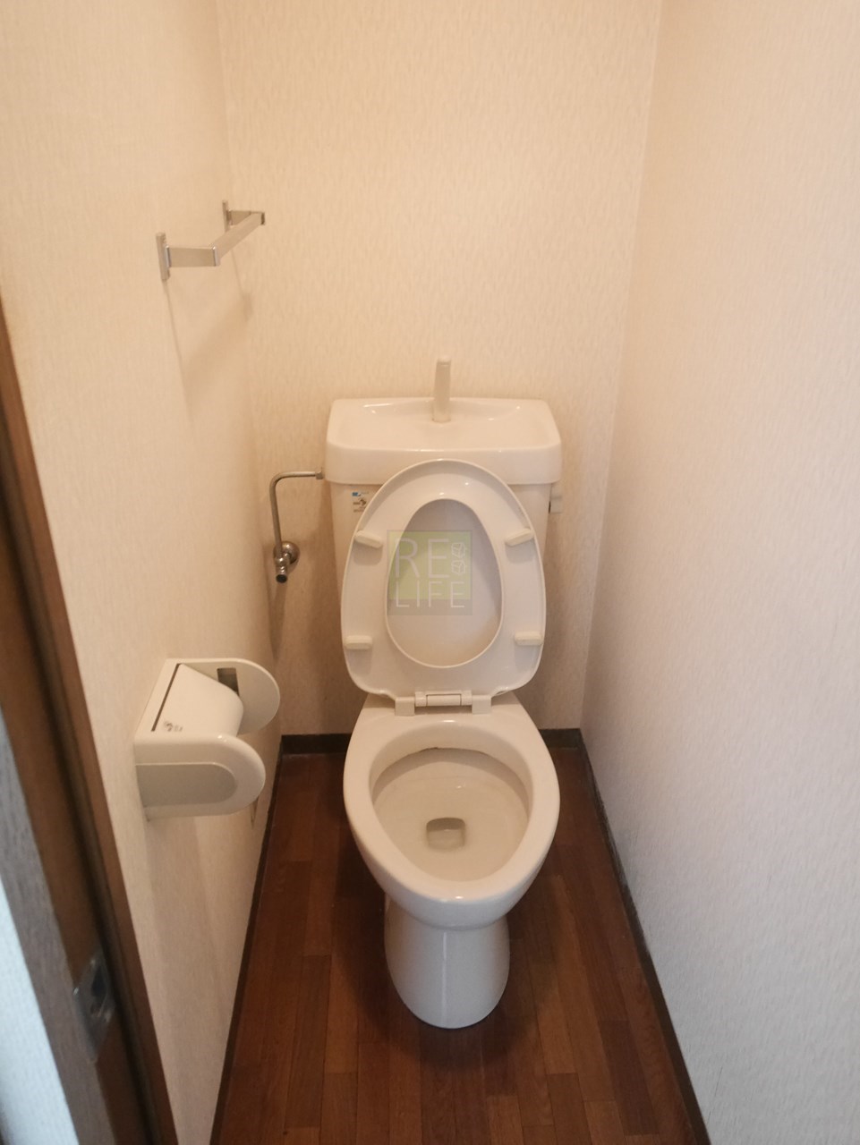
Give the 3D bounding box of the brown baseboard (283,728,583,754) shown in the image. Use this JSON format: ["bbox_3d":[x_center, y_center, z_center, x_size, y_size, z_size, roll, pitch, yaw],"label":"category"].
[{"bbox_3d":[0.006,0.420,2.114,0.728,0.059,0.011,-1,28,-2],"label":"brown baseboard"}]

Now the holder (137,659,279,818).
[{"bbox_3d":[-0.250,0.190,1.004,0.134,0.115,0.159,-1,28,-2],"label":"holder"}]

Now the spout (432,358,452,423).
[{"bbox_3d":[0.020,-0.340,1.597,0.034,0.123,0.072,-1,28,-2],"label":"spout"}]

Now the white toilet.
[{"bbox_3d":[0.029,0.231,1.523,0.410,0.880,0.770,0,28,-2],"label":"white toilet"}]

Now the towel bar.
[{"bbox_3d":[-0.301,-0.490,1.251,0.069,0.054,0.486,-1,28,-2],"label":"towel bar"}]

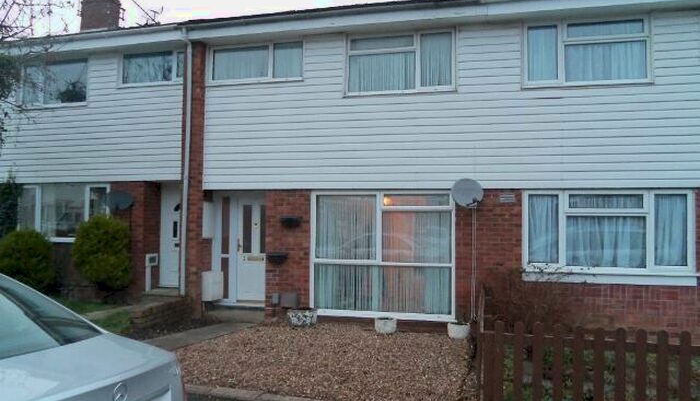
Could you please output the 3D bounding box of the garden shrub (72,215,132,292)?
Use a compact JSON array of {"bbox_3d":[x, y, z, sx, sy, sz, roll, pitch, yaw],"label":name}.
[{"bbox_3d":[-4.545,0.980,10.398,1.050,1.438,1.000,0,-3,14],"label":"garden shrub"}]

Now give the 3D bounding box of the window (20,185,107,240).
[{"bbox_3d":[-5.943,0.264,11.713,2.400,1.190,0.120,0,-2,18],"label":"window"}]

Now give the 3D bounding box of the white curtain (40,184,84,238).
[{"bbox_3d":[-5.816,0.216,11.446,1.049,1.102,0.100,0,-3,14],"label":"white curtain"}]

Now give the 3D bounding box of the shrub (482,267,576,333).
[{"bbox_3d":[2.520,1.503,7.982,1.271,1.122,0.950,0,-3,14],"label":"shrub"}]

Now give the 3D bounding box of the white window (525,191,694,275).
[{"bbox_3d":[3.798,0.470,8.400,2.380,1.220,0.120,0,-2,14],"label":"white window"}]

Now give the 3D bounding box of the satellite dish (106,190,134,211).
[{"bbox_3d":[-4.317,0.000,10.650,0.520,0.410,0.280,1,-3,-12],"label":"satellite dish"}]

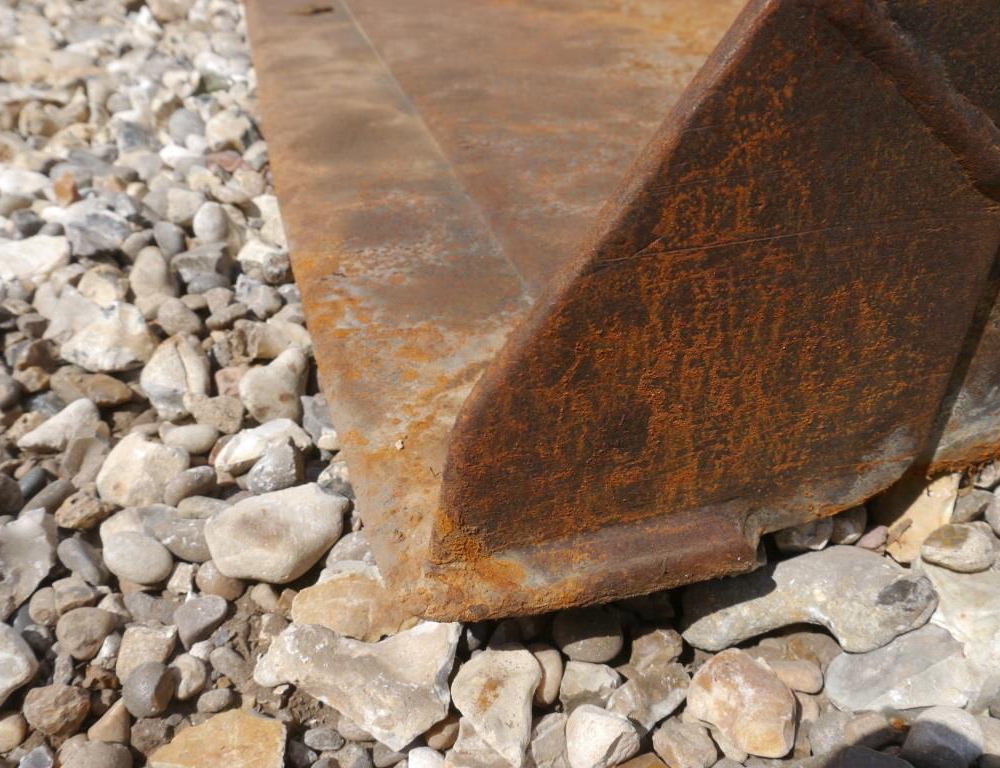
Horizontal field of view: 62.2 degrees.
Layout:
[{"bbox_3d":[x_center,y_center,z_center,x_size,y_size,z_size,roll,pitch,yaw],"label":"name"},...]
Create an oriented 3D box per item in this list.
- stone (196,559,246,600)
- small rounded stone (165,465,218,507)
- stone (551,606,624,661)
[{"bbox_3d":[-0.193,0.135,0.572,0.035,0.026,0.029,0,39,0],"label":"stone"},{"bbox_3d":[-0.235,0.078,0.630,0.041,0.023,0.024,-26,46,-29],"label":"small rounded stone"},{"bbox_3d":[0.057,0.161,0.533,0.046,0.030,0.039,0,39,0],"label":"stone"}]

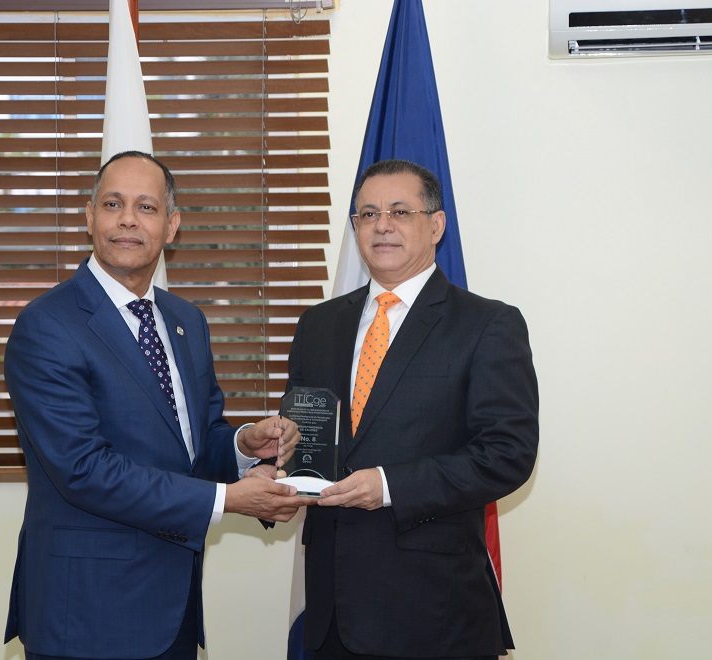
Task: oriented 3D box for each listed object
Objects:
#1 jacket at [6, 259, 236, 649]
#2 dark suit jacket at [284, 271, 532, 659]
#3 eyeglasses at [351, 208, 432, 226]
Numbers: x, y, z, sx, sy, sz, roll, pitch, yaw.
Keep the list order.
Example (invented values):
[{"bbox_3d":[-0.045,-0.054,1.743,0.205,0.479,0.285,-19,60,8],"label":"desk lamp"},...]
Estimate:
[{"bbox_3d":[-0.445,0.251,4.990,0.550,0.780,0.430,-2,3,-44],"label":"jacket"},{"bbox_3d":[0.087,0.261,5.070,0.560,0.780,0.410,1,2,31],"label":"dark suit jacket"},{"bbox_3d":[0.085,-0.227,5.080,0.140,0.042,0.140,-3,1,25],"label":"eyeglasses"}]

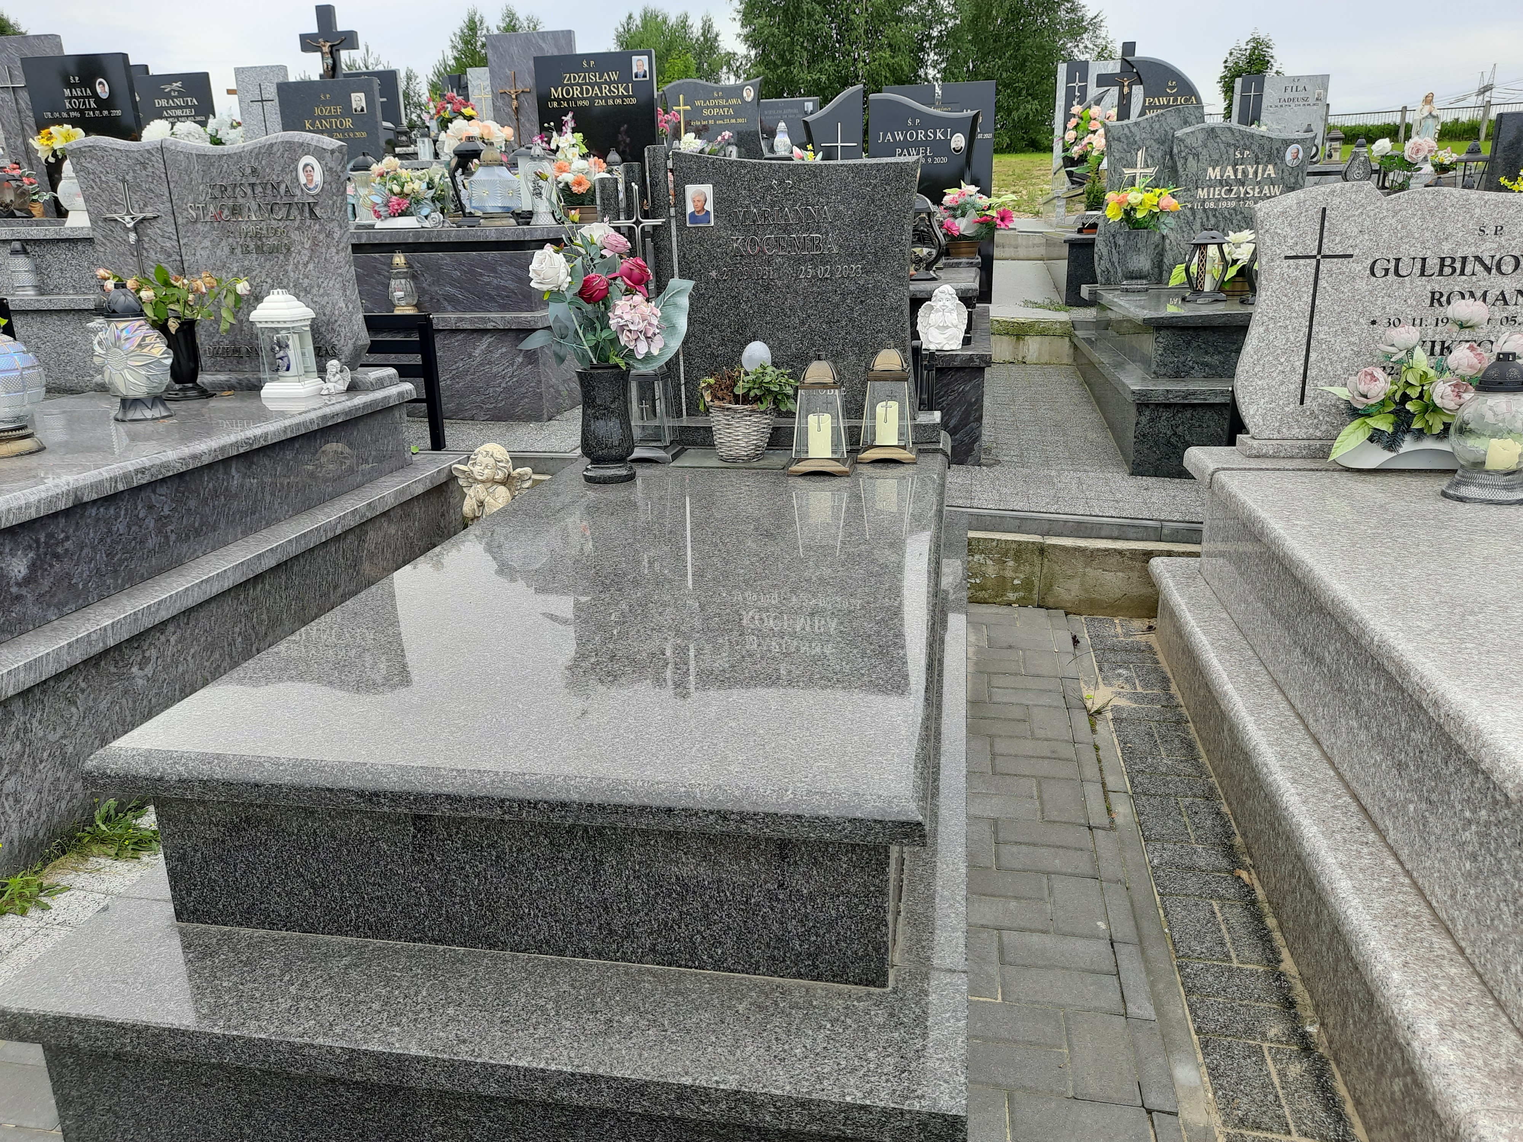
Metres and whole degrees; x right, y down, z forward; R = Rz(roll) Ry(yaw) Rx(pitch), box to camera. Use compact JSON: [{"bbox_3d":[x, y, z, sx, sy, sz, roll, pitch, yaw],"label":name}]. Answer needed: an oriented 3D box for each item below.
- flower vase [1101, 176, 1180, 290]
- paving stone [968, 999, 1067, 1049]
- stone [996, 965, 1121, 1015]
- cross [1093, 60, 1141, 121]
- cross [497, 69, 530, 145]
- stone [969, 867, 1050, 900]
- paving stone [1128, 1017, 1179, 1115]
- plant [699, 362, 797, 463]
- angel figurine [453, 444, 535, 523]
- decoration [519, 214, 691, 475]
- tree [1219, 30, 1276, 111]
[{"bbox_3d":[1.912,-1.692,5.534,0.390,0.540,0.320,2,17,10],"label":"flower vase"},{"bbox_3d":[0.409,0.786,1.852,0.190,0.060,0.100,2,19,10],"label":"paving stone"},{"bbox_3d":[0.521,0.756,1.921,0.200,0.060,0.100,2,18,10],"label":"stone"},{"bbox_3d":[2.781,-3.729,8.500,0.420,0.620,0.080,2,17,10],"label":"cross"},{"bbox_3d":[-1.400,-2.644,6.291,0.210,0.420,0.050,2,17,10],"label":"cross"},{"bbox_3d":[0.480,0.660,2.227,0.190,0.060,0.100,2,19,10],"label":"stone"},{"bbox_3d":[0.622,0.811,1.766,0.049,0.060,0.200,2,19,10],"label":"paving stone"},{"bbox_3d":[-0.039,-0.480,3.310,0.270,0.275,0.250,2,18,10],"label":"plant"},{"bbox_3d":[-0.994,-0.263,4.103,0.275,0.420,0.200,2,18,10],"label":"angel figurine"},{"bbox_3d":[-0.394,-0.570,2.883,0.440,0.660,0.350,2,17,10],"label":"decoration"},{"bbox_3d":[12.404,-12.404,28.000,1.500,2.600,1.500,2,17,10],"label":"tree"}]

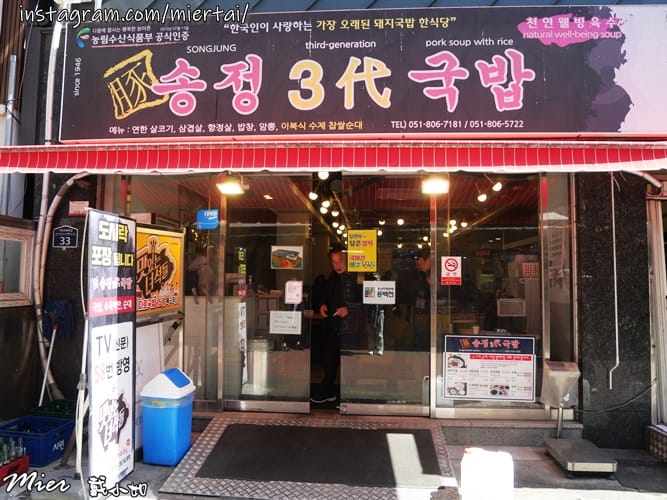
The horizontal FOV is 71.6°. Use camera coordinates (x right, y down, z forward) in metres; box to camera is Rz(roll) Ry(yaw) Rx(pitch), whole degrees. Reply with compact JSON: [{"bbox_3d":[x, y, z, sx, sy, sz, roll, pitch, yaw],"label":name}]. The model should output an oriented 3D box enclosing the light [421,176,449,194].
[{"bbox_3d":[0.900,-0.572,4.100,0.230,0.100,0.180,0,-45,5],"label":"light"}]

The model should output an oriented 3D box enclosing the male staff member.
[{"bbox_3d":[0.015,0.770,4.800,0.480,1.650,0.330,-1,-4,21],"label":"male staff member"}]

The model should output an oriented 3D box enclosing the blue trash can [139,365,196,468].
[{"bbox_3d":[-1.325,1.311,3.660,0.360,0.700,0.270,0,-4,13],"label":"blue trash can"}]

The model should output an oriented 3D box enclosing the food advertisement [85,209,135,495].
[{"bbox_3d":[-1.508,0.657,3.148,0.050,1.820,0.500,-1,-4,9],"label":"food advertisement"}]

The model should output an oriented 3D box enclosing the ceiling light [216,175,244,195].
[{"bbox_3d":[-0.920,-0.582,4.130,0.215,0.120,0.170,0,-3,5],"label":"ceiling light"}]

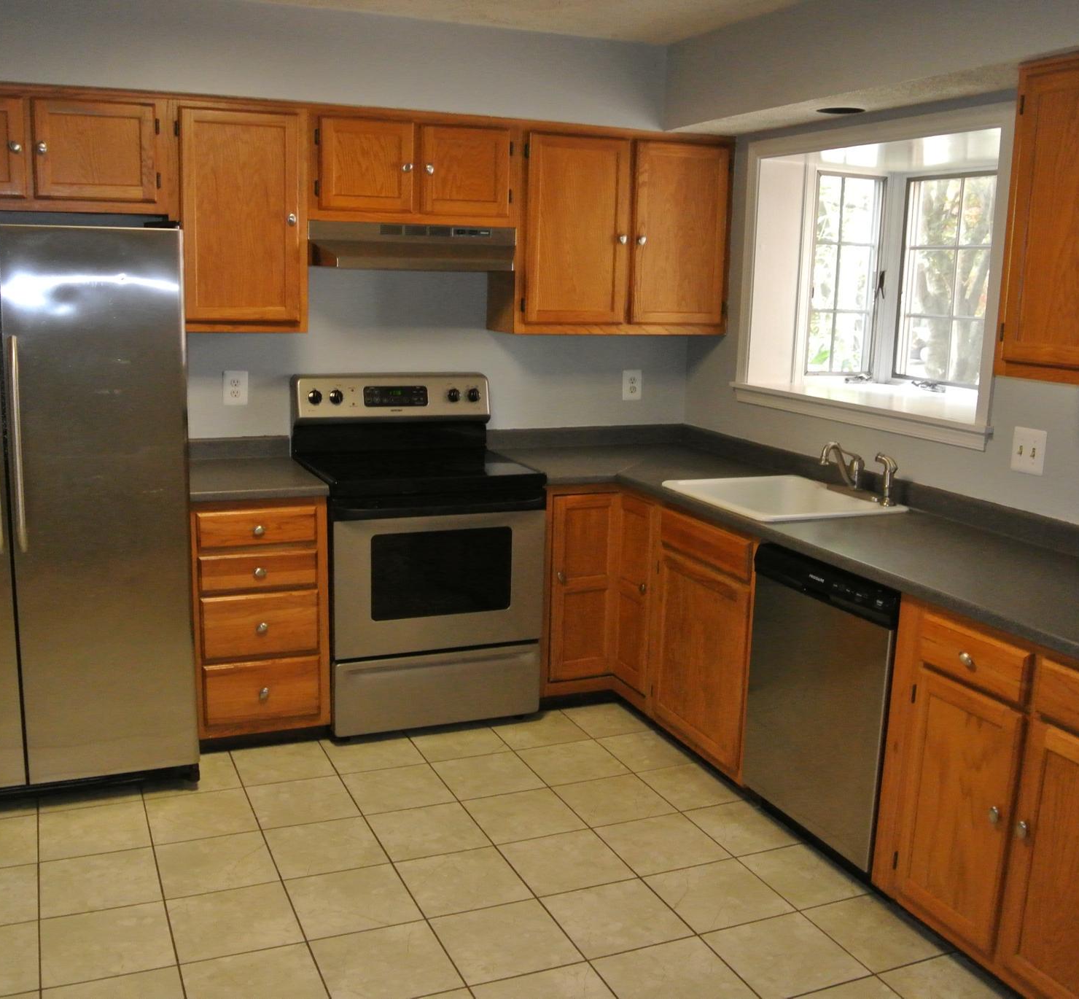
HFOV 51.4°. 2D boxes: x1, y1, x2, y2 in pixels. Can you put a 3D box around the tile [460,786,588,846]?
[{"bbox_3d":[-0.045,0.958,3.391,0.300,0.010,0.300,-3,11,-23],"label":"tile"}]

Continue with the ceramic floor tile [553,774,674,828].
[{"bbox_3d":[0.232,0.944,3.508,0.302,0.012,0.302,-3,11,-23],"label":"ceramic floor tile"}]

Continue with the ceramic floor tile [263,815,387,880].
[{"bbox_3d":[-0.601,0.987,3.169,0.301,0.010,0.301,-3,12,-23],"label":"ceramic floor tile"}]

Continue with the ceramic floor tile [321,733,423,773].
[{"bbox_3d":[-0.572,0.872,3.851,0.305,0.012,0.295,-3,12,-23],"label":"ceramic floor tile"}]

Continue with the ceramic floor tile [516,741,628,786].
[{"bbox_3d":[0.114,0.889,3.794,0.301,0.010,0.301,-3,12,-23],"label":"ceramic floor tile"}]

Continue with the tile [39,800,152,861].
[{"bbox_3d":[-1.270,0.950,3.203,0.301,0.010,0.301,-3,12,-23],"label":"tile"}]

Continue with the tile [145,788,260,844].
[{"bbox_3d":[-0.995,0.940,3.306,0.302,0.012,0.302,-3,11,-23],"label":"tile"}]

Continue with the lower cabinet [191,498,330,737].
[{"bbox_3d":[-1.024,0.367,3.926,0.462,0.848,0.633,-3,11,-23],"label":"lower cabinet"}]

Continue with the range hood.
[{"bbox_3d":[-0.465,-0.904,3.999,0.759,0.152,0.445,-3,12,-23],"label":"range hood"}]

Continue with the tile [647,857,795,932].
[{"bbox_3d":[0.474,1.055,2.975,0.301,0.010,0.301,-3,12,-23],"label":"tile"}]

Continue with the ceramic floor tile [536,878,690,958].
[{"bbox_3d":[0.194,1.061,2.843,0.300,0.010,0.300,-3,11,-23],"label":"ceramic floor tile"}]

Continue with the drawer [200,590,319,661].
[{"bbox_3d":[-0.993,0.370,3.864,0.368,0.208,0.450,-3,12,-23],"label":"drawer"}]

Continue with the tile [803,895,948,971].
[{"bbox_3d":[0.866,1.105,2.861,0.280,0.012,0.305,-3,12,-23],"label":"tile"}]

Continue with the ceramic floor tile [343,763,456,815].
[{"bbox_3d":[-0.444,0.922,3.565,0.301,0.010,0.301,-3,12,-23],"label":"ceramic floor tile"}]

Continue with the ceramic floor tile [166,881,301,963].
[{"bbox_3d":[-0.756,1.049,2.776,0.301,0.010,0.301,-3,12,-23],"label":"ceramic floor tile"}]

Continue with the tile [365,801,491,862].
[{"bbox_3d":[-0.324,0.971,3.272,0.300,0.010,0.300,-3,11,-23],"label":"tile"}]

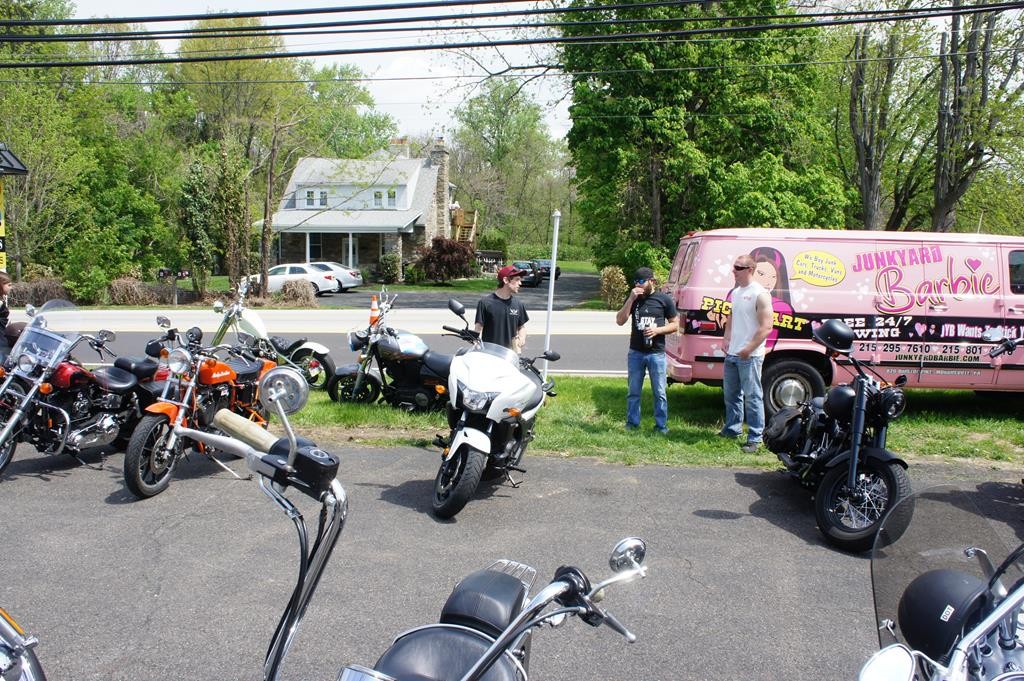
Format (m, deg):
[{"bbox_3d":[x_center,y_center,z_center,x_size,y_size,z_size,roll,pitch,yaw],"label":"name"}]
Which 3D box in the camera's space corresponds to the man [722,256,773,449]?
[{"bbox_3d":[2.230,0.100,8.350,0.330,1.820,0.500,-3,6,-35],"label":"man"}]

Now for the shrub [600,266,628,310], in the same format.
[{"bbox_3d":[3.442,-1.753,29.431,0.950,1.470,0.950,1,5,0],"label":"shrub"}]

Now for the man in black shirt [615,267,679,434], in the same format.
[{"bbox_3d":[1.435,0.095,9.169,0.660,1.740,0.450,2,5,11],"label":"man in black shirt"}]

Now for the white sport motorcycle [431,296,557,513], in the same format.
[{"bbox_3d":[-0.101,0.488,7.107,0.900,1.360,2.200,2,6,16],"label":"white sport motorcycle"}]

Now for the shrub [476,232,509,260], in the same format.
[{"bbox_3d":[-1.444,-6.788,65.883,2.400,2.500,2.300,1,5,0],"label":"shrub"}]

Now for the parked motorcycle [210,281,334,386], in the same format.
[{"bbox_3d":[-3.590,-0.111,12.235,2.320,1.400,0.770,3,6,20],"label":"parked motorcycle"}]

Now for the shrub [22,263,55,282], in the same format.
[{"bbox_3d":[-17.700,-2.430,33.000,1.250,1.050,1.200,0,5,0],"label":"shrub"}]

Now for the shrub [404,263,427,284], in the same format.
[{"bbox_3d":[-5.578,-3.893,50.942,1.300,1.250,1.200,1,5,0],"label":"shrub"}]

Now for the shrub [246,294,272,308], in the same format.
[{"bbox_3d":[-8.300,-1.280,29.100,0.900,0.470,0.750,0,5,0],"label":"shrub"}]

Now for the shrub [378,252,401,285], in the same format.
[{"bbox_3d":[-6.470,-3.800,46.500,1.200,1.700,1.200,0,5,0],"label":"shrub"}]

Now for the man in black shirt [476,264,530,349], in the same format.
[{"bbox_3d":[-0.083,0.116,8.719,0.580,1.740,0.380,0,5,-12],"label":"man in black shirt"}]

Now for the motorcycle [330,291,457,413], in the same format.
[{"bbox_3d":[-0.950,0.170,9.750,2.150,1.380,0.820,0,5,-5],"label":"motorcycle"}]

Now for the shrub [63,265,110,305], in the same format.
[{"bbox_3d":[-14.928,-1.921,30.937,1.600,1.350,1.450,1,5,0],"label":"shrub"}]

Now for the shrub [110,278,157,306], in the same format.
[{"bbox_3d":[-12.900,-1.630,30.000,1.700,0.970,1.200,0,5,0],"label":"shrub"}]

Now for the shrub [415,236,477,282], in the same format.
[{"bbox_3d":[-3.773,-4.648,50.877,3.400,2.650,3.000,1,5,0],"label":"shrub"}]

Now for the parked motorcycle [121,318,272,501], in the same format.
[{"bbox_3d":[-2.550,0.530,7.550,0.820,1.200,2.150,2,5,16],"label":"parked motorcycle"}]

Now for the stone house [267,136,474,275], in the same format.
[{"bbox_3d":[-9.100,-8.000,54.000,10.000,8.600,11.000,1,5,6],"label":"stone house"}]

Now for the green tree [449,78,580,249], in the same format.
[{"bbox_3d":[0.278,-17.030,89.161,12.500,18.000,12.000,1,5,0],"label":"green tree"}]

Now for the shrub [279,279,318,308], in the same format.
[{"bbox_3d":[-7.100,-1.560,29.300,1.300,1.000,1.200,0,5,0],"label":"shrub"}]

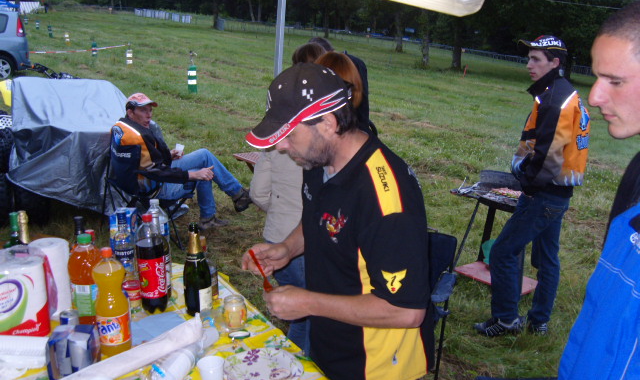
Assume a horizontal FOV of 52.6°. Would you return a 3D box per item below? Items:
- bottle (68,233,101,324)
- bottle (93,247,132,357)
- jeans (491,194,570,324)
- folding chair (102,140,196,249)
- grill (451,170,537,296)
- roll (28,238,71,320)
[{"bbox_3d":[-0.694,0.284,1.927,0.100,0.315,0.100,-3,12,-6],"label":"bottle"},{"bbox_3d":[-0.577,0.308,1.800,0.092,0.315,0.092,-3,12,-9],"label":"bottle"},{"bbox_3d":[1.225,0.416,3.830,0.460,0.860,0.380,1,12,12],"label":"jeans"},{"bbox_3d":[-1.330,0.025,5.050,0.600,0.790,0.720,-9,14,-31],"label":"folding chair"},{"bbox_3d":[1.200,0.315,4.500,0.430,0.790,0.600,-8,14,-30],"label":"grill"},{"bbox_3d":[-0.842,0.281,2.045,0.114,0.230,0.114,-3,18,-14],"label":"roll"}]

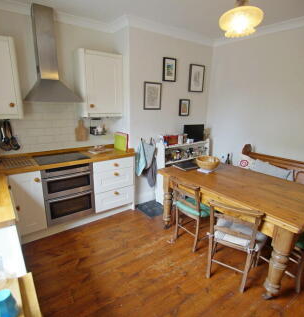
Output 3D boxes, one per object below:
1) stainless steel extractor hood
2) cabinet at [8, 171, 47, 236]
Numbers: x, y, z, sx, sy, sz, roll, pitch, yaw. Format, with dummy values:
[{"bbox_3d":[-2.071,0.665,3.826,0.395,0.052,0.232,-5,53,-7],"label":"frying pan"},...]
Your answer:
[{"bbox_3d":[-1.213,-1.184,2.292,0.600,1.010,0.490,-10,18,-35],"label":"stainless steel extractor hood"},{"bbox_3d":[-1.534,0.434,2.457,0.310,0.730,0.580,-10,17,-36],"label":"cabinet"}]

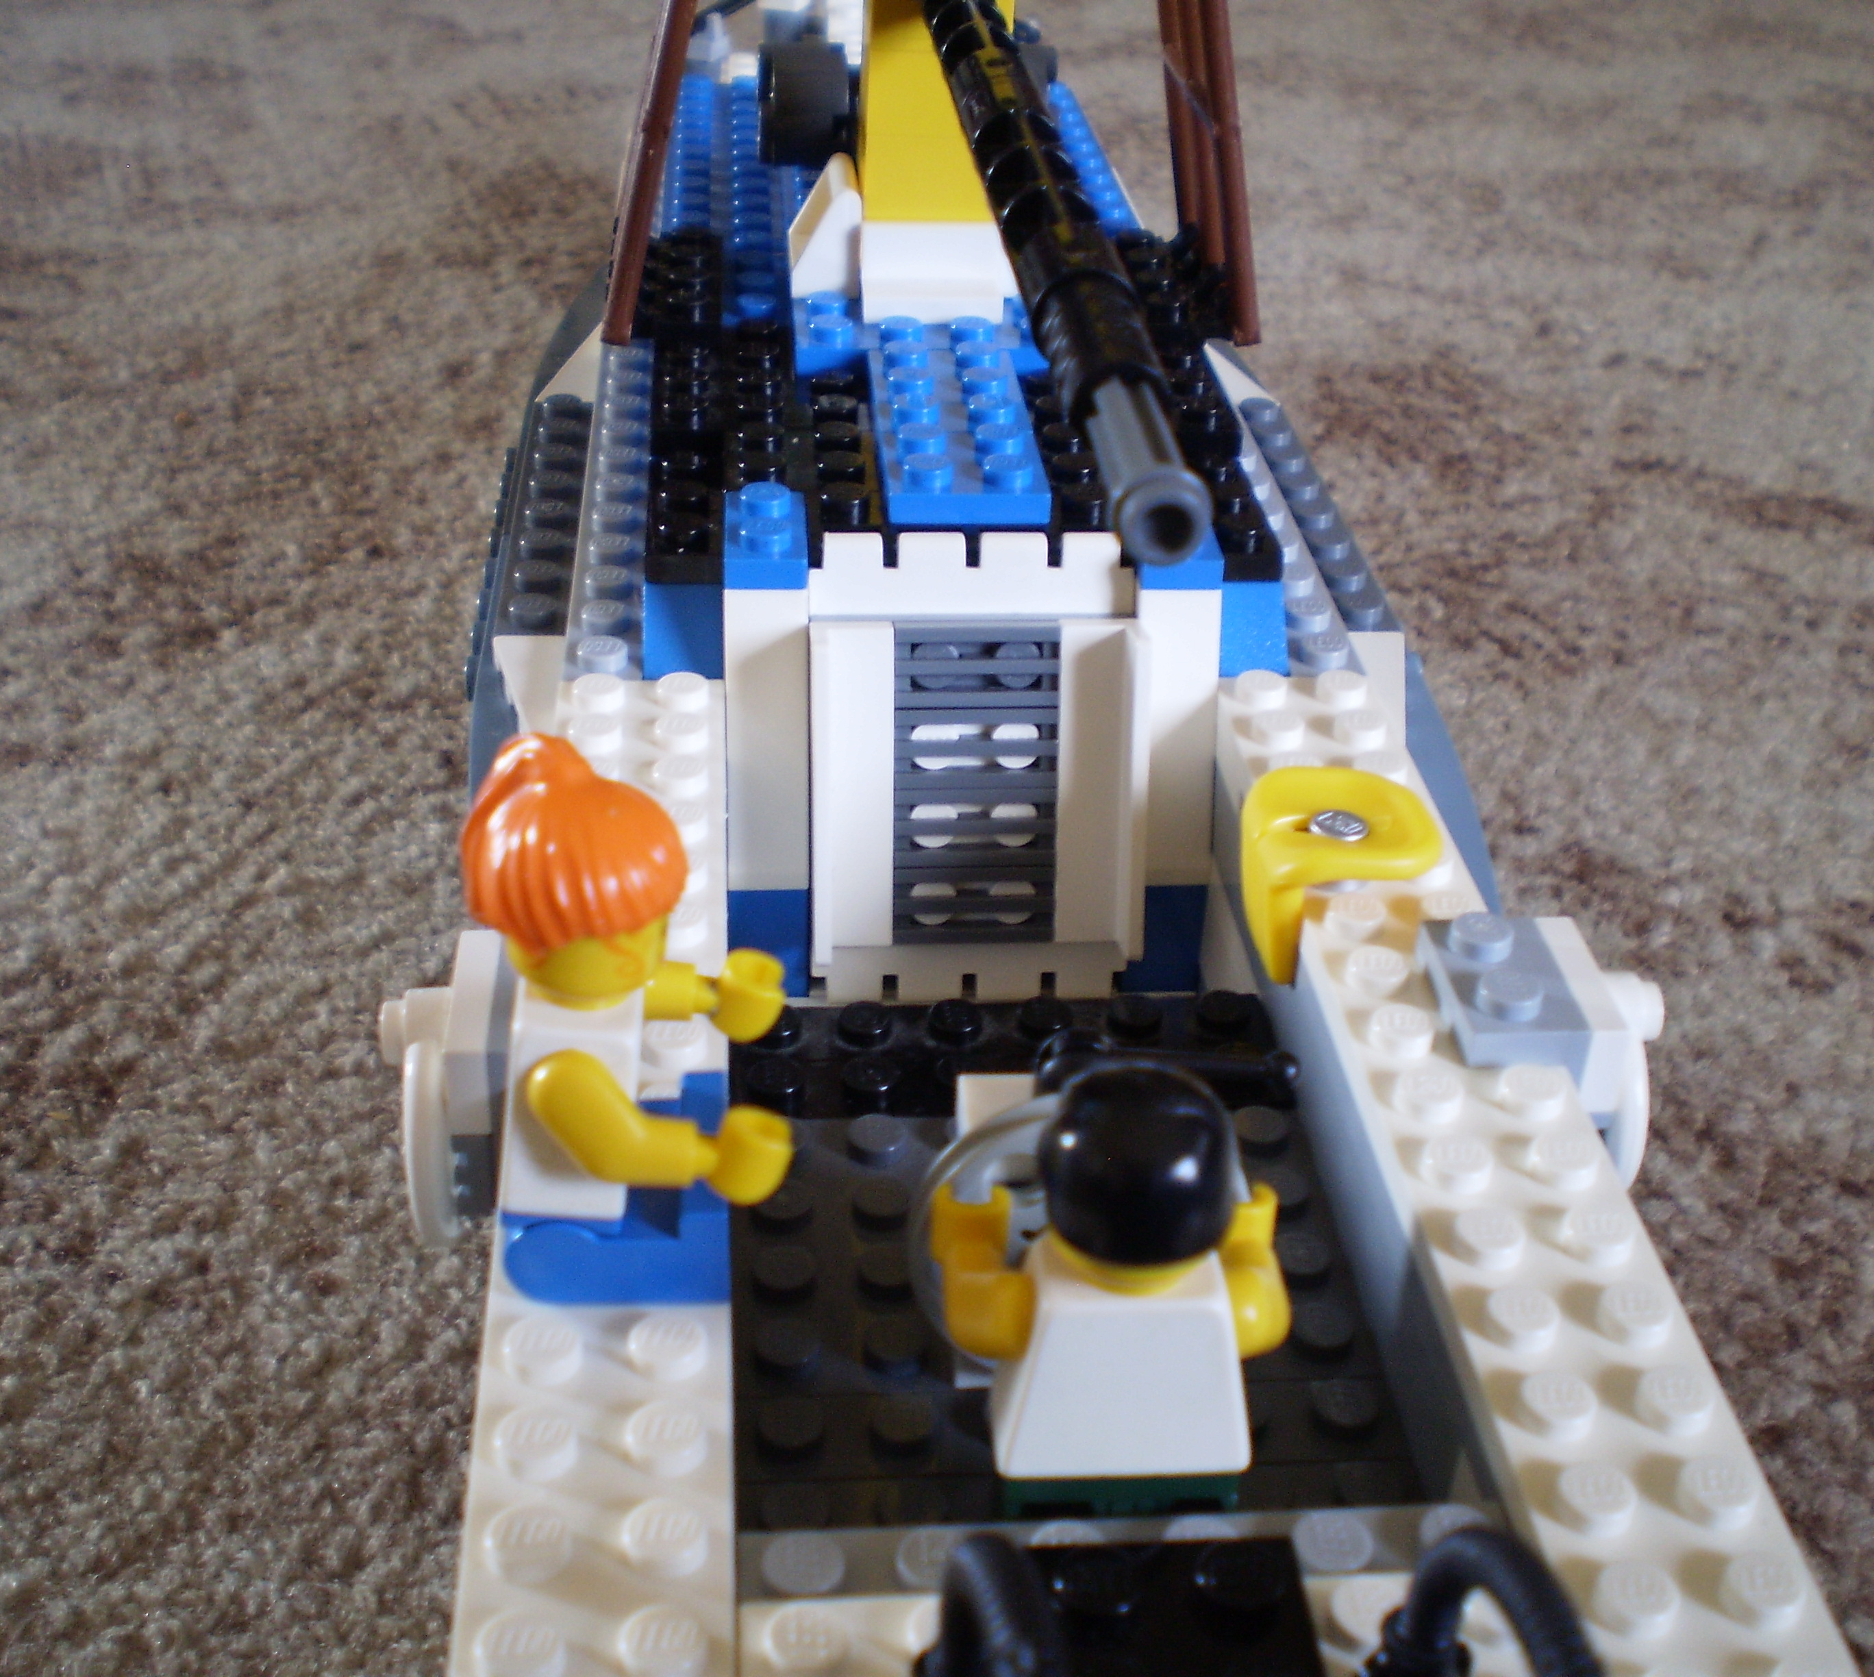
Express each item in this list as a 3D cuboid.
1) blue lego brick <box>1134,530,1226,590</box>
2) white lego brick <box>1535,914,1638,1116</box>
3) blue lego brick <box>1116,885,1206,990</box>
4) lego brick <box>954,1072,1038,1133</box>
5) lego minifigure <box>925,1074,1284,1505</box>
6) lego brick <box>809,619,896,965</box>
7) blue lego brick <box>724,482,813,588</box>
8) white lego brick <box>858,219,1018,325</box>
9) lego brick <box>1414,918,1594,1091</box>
[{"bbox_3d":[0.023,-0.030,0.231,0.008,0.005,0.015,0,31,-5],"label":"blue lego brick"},{"bbox_3d":[0.051,0.014,0.185,0.004,0.008,0.016,-1,32,-5],"label":"white lego brick"},{"bbox_3d":[0.022,0.007,0.241,0.008,0.013,0.012,-1,32,-5],"label":"blue lego brick"},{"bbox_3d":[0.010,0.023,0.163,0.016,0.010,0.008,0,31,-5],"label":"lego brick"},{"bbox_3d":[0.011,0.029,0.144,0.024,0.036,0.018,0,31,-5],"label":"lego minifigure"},{"bbox_3d":[-0.008,-0.005,0.224,0.008,0.032,0.009,-1,15,-5],"label":"lego brick"},{"bbox_3d":[-0.017,-0.030,0.227,0.008,0.005,0.016,0,31,-5],"label":"blue lego brick"},{"bbox_3d":[-0.001,-0.067,0.272,0.016,0.010,0.015,0,32,-5],"label":"white lego brick"},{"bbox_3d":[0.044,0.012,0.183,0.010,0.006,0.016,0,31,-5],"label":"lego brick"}]

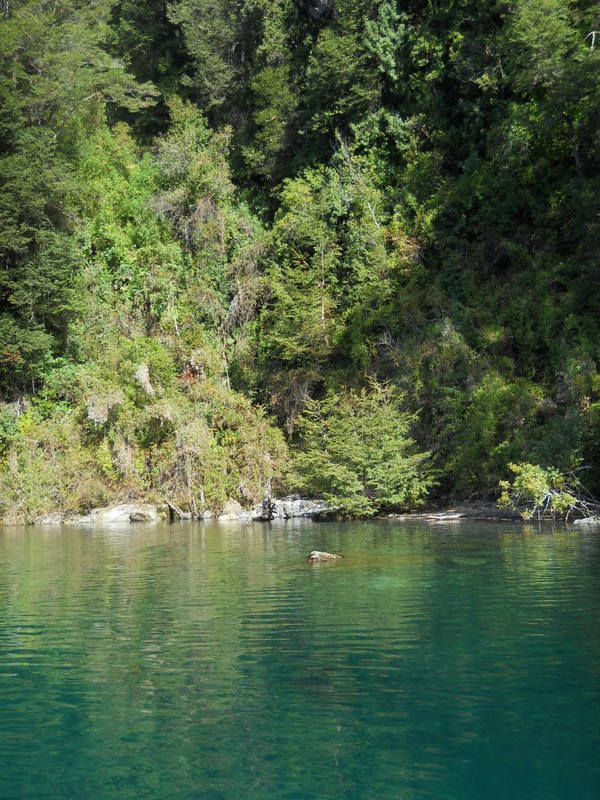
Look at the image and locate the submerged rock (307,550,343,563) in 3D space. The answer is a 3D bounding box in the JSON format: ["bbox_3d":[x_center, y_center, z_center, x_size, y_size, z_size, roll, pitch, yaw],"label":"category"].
[{"bbox_3d":[0.361,2.306,12.600,0.530,0.160,0.380,-2,-3,0],"label":"submerged rock"}]

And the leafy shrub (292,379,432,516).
[{"bbox_3d":[1.484,1.151,20.300,3.150,3.150,2.800,-2,-3,0],"label":"leafy shrub"}]

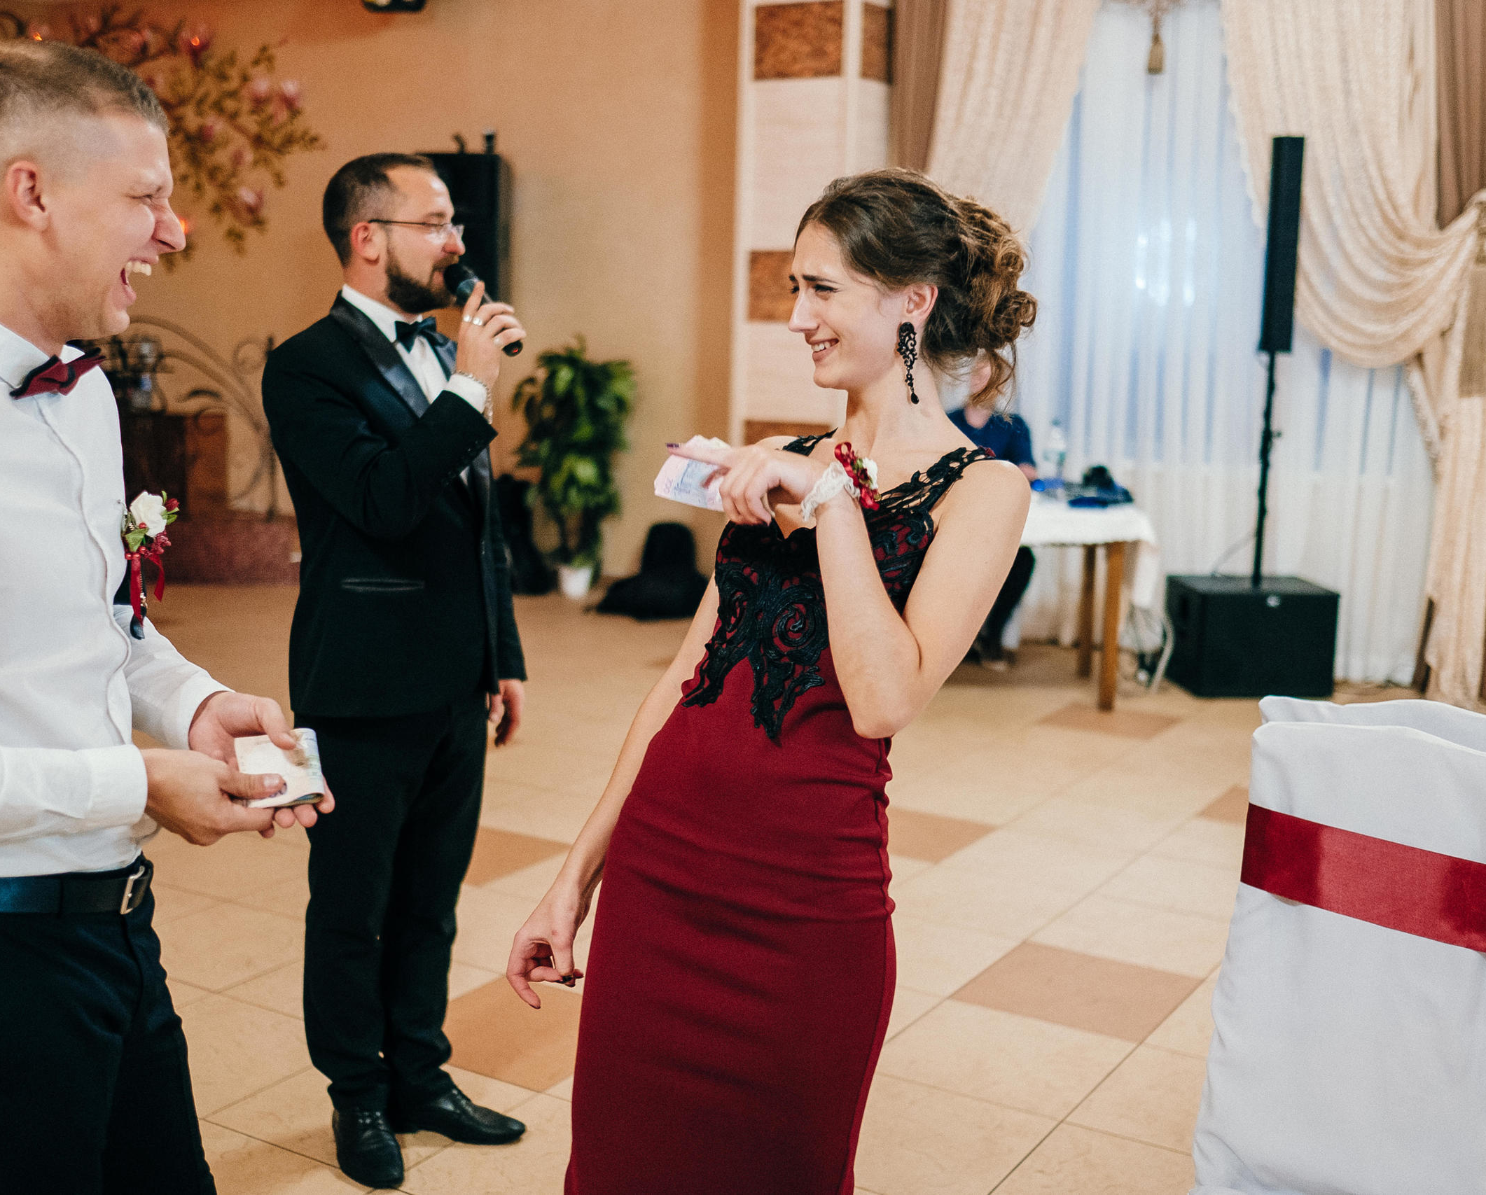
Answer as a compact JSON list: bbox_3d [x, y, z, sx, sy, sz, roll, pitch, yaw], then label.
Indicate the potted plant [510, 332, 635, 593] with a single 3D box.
[{"bbox_3d":[-0.916,-0.706,9.504,0.660,1.400,0.620,1,9,0],"label":"potted plant"}]

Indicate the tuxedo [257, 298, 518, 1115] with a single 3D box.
[{"bbox_3d":[-0.610,0.217,3.060,0.390,1.470,0.490,5,10,25],"label":"tuxedo"}]

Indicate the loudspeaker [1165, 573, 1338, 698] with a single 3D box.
[{"bbox_3d":[2.156,0.167,7.430,0.575,0.443,0.460,1,9,-4],"label":"loudspeaker"}]

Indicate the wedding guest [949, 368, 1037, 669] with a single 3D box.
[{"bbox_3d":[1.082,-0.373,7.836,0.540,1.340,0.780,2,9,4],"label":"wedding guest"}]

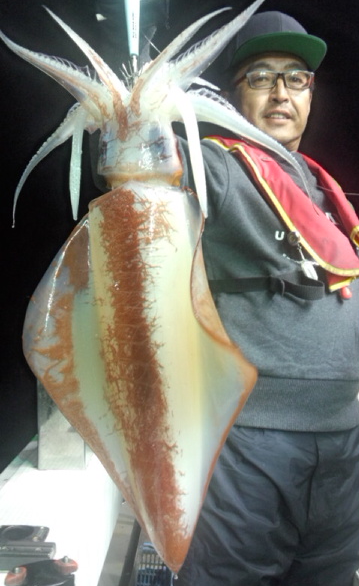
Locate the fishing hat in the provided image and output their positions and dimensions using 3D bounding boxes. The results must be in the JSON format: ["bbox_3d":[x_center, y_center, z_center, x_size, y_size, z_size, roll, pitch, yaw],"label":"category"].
[{"bbox_3d":[0.191,-0.520,0.987,0.188,0.135,0.265,-3,2,-5],"label":"fishing hat"}]

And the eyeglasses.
[{"bbox_3d":[0.191,-0.417,0.990,0.140,0.045,0.140,-2,7,-5],"label":"eyeglasses"}]

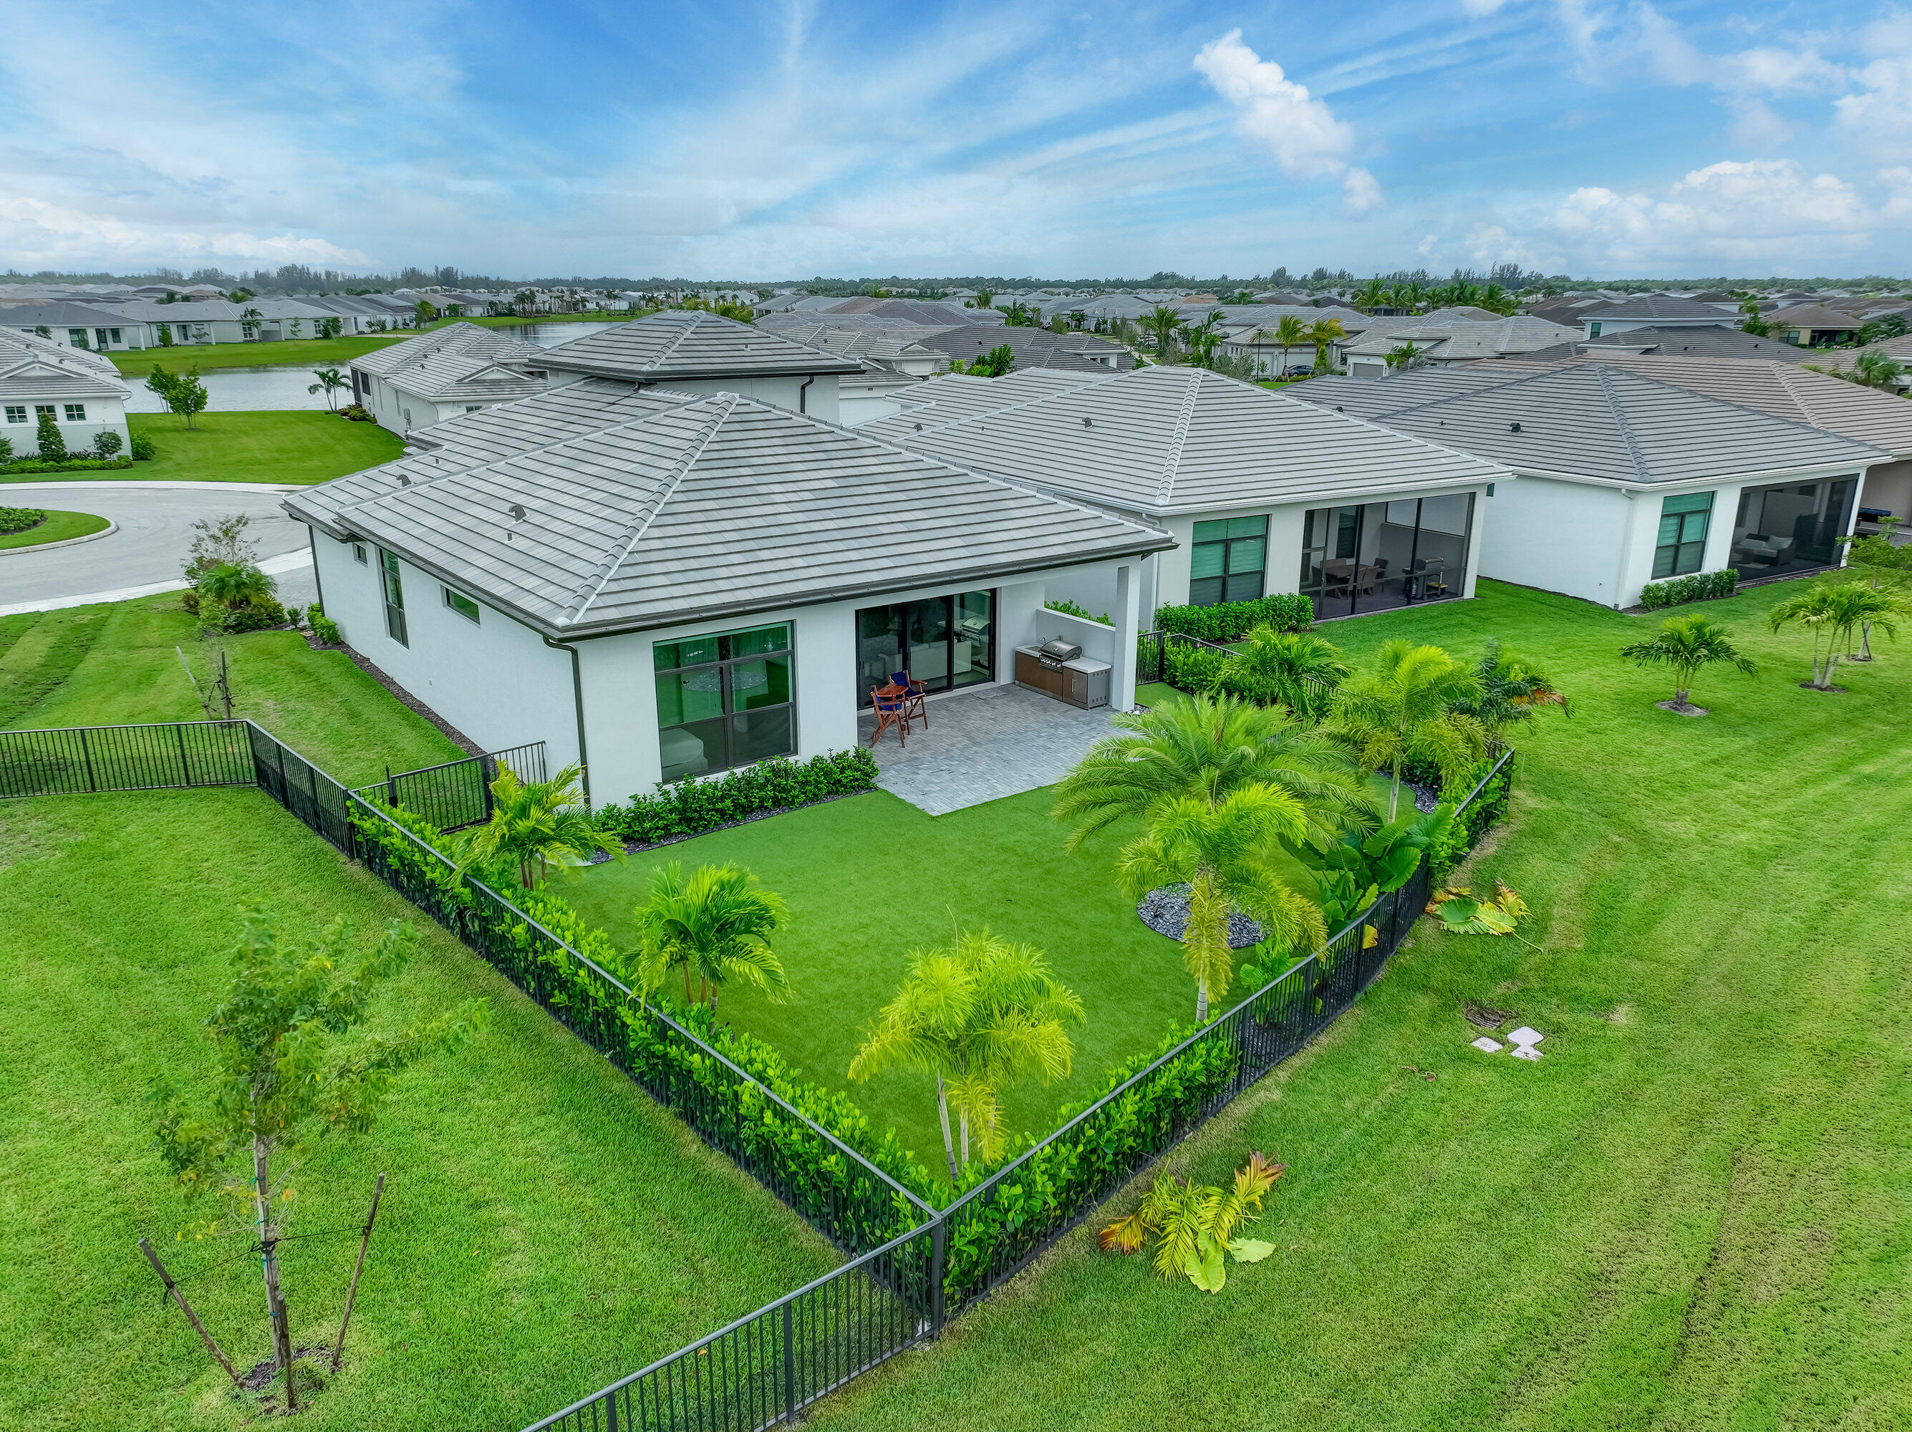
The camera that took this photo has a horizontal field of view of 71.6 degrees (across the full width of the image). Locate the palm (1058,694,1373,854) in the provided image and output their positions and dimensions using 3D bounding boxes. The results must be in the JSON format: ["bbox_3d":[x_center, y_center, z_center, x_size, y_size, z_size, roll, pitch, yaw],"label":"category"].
[{"bbox_3d":[3.896,1.439,19.902,4.600,3.350,4.500,4,18,11],"label":"palm"}]

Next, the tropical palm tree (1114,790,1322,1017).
[{"bbox_3d":[3.092,2.673,15.993,2.450,3.400,2.400,4,18,12],"label":"tropical palm tree"}]

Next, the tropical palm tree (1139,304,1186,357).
[{"bbox_3d":[25.206,-46.850,161.636,5.300,6.200,5.300,0,18,0],"label":"tropical palm tree"}]

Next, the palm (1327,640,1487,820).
[{"bbox_3d":[7.515,0.299,22.202,2.600,3.250,2.600,0,18,0],"label":"palm"}]

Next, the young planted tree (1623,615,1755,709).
[{"bbox_3d":[16.954,-1.252,30.474,2.800,2.050,2.800,10,20,28],"label":"young planted tree"}]

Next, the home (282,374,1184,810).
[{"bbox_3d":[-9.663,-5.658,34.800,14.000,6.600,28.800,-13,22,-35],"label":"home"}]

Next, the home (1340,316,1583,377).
[{"bbox_3d":[50.115,-36.385,132.166,18.000,6.600,19.000,12,21,32],"label":"home"}]

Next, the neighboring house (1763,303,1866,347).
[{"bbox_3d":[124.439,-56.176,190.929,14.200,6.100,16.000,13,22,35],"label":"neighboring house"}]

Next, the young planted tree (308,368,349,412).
[{"bbox_3d":[-43.823,-22.812,92.888,2.800,3.000,2.800,0,18,0],"label":"young planted tree"}]

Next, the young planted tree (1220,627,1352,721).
[{"bbox_3d":[6.752,-0.500,27.154,2.400,2.600,2.400,5,18,14],"label":"young planted tree"}]

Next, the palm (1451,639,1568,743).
[{"bbox_3d":[9.999,0.211,24.333,2.250,3.000,2.250,8,19,22],"label":"palm"}]

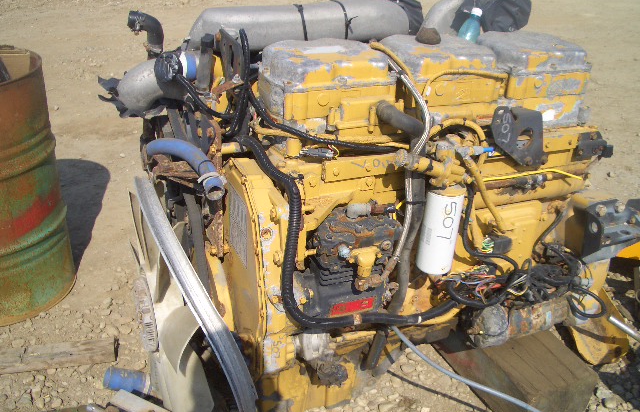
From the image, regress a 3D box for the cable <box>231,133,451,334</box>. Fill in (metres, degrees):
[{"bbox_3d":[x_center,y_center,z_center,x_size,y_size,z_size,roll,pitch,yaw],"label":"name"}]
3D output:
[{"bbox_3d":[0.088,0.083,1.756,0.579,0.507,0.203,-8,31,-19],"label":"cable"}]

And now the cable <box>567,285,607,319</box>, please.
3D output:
[{"bbox_3d":[0.892,0.320,2.150,0.127,0.076,0.091,-8,31,-19],"label":"cable"}]

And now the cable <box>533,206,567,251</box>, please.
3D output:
[{"bbox_3d":[0.721,0.069,2.018,0.096,0.132,0.071,-8,31,-19],"label":"cable"}]

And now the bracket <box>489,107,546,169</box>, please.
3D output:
[{"bbox_3d":[0.556,-0.198,1.830,0.152,0.173,0.041,-8,31,-19],"label":"bracket"}]

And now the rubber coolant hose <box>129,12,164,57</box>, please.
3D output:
[{"bbox_3d":[-0.490,-0.487,1.828,0.101,0.127,0.051,-8,31,-19],"label":"rubber coolant hose"}]

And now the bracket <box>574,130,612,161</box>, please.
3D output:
[{"bbox_3d":[0.829,-0.194,1.980,0.117,0.076,0.056,-8,31,-19],"label":"bracket"}]

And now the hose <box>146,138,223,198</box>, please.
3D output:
[{"bbox_3d":[-0.369,-0.095,1.701,0.264,0.122,0.086,26,36,34],"label":"hose"}]

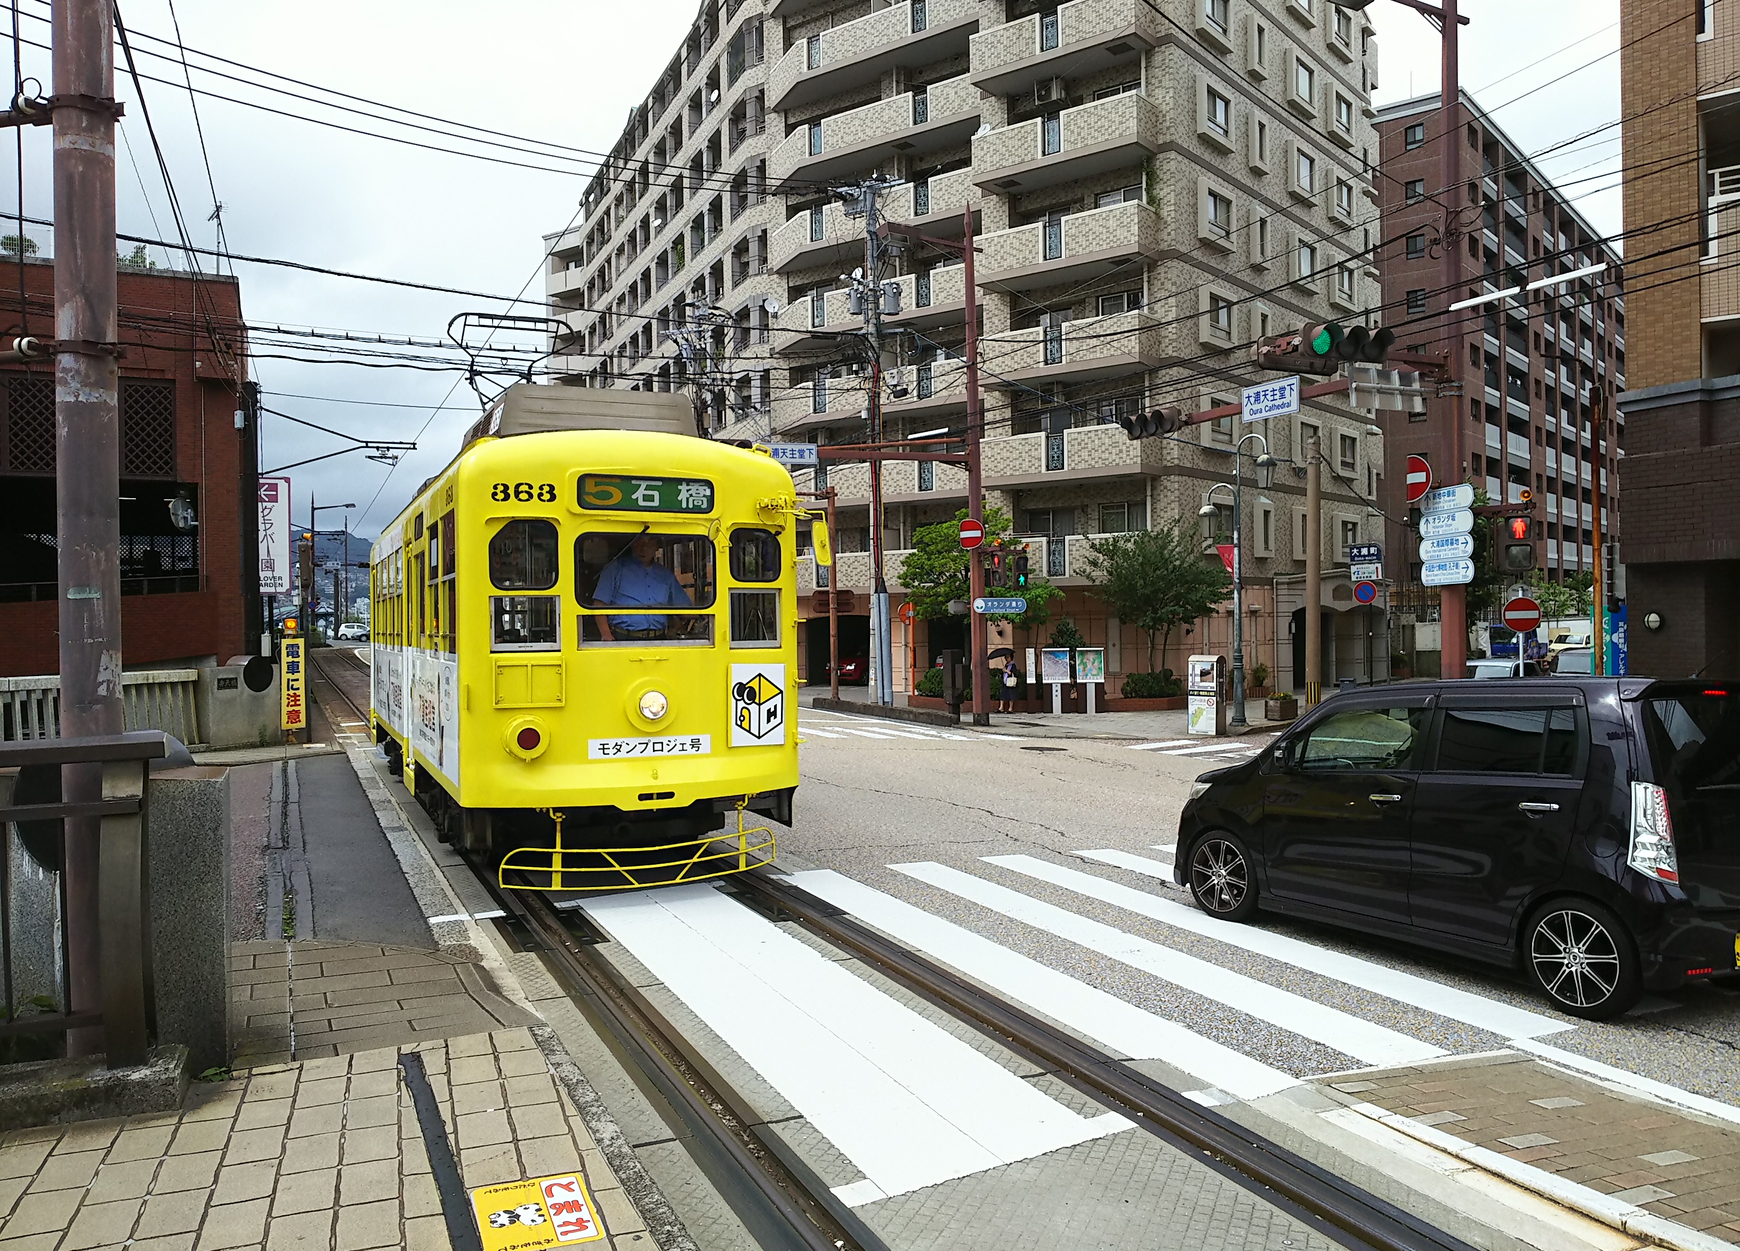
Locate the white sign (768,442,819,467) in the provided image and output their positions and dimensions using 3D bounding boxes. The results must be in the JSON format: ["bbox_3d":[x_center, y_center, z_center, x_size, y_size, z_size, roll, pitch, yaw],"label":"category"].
[{"bbox_3d":[-1.659,-3.512,26.800,1.200,0.420,0.100,-1,0,-10],"label":"white sign"}]

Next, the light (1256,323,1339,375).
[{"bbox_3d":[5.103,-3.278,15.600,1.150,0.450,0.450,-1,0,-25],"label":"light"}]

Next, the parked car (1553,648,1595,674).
[{"bbox_3d":[18.141,1.339,33.000,1.650,1.520,3.800,0,1,38],"label":"parked car"}]

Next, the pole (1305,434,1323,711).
[{"bbox_3d":[10.003,-1.128,29.500,0.330,6.336,0.330,-1,0,18],"label":"pole"}]

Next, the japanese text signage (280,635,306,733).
[{"bbox_3d":[-8.516,0.873,19.300,0.360,1.360,0.140,-1,0,-30],"label":"japanese text signage"}]

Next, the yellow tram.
[{"bbox_3d":[-3.663,-0.020,13.365,2.350,3.600,11.300,-1,0,-24],"label":"yellow tram"}]

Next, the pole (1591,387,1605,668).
[{"bbox_3d":[12.818,-1.141,23.000,0.170,6.211,0.170,-1,0,18],"label":"pole"}]

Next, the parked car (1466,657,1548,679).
[{"bbox_3d":[13.344,1.473,27.500,1.620,1.480,3.900,0,1,38],"label":"parked car"}]

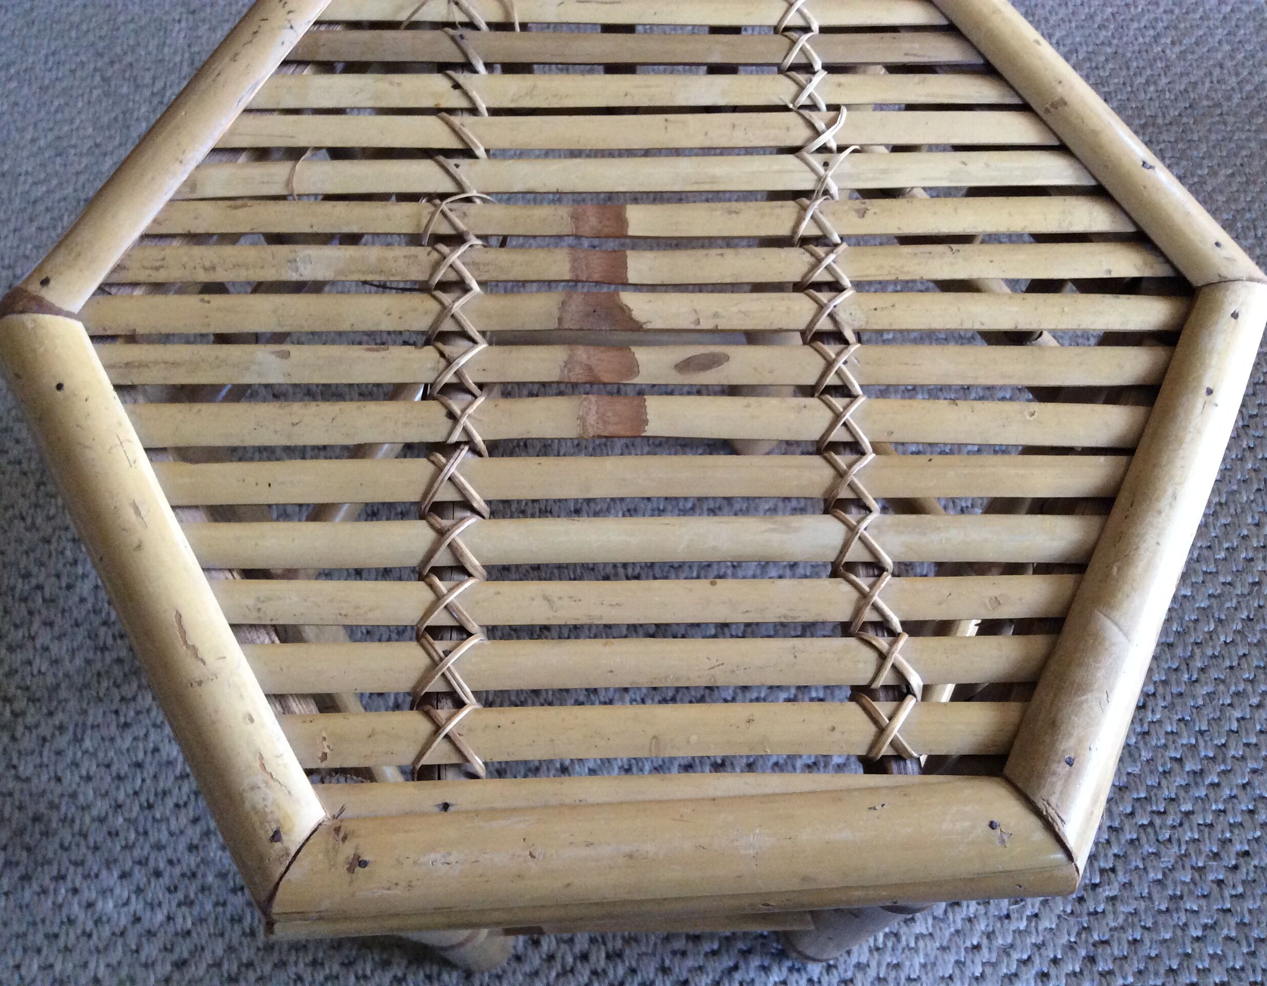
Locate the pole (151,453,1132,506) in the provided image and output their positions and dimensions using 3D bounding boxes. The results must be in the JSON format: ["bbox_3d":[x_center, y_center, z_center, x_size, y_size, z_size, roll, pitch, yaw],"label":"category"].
[{"bbox_3d":[0.008,-0.005,0.508,0.422,0.008,0.020,0,66,0],"label":"pole"}]

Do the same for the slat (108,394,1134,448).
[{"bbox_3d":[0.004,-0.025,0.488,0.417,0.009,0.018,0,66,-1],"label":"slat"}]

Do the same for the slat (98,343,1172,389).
[{"bbox_3d":[0.002,-0.055,0.530,0.488,0.008,0.019,0,66,0],"label":"slat"}]

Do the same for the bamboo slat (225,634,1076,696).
[{"bbox_3d":[0.007,0.064,0.449,0.309,0.009,0.018,-1,66,-1],"label":"bamboo slat"}]

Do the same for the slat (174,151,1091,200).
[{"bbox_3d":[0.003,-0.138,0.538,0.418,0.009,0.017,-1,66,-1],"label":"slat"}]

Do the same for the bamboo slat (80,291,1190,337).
[{"bbox_3d":[0.003,-0.072,0.509,0.474,0.009,0.018,0,66,-1],"label":"bamboo slat"}]

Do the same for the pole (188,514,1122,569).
[{"bbox_3d":[0.007,0.020,0.496,0.392,0.008,0.020,0,66,0],"label":"pole"}]

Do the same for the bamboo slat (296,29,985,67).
[{"bbox_3d":[0.000,-0.206,0.569,0.329,0.009,0.018,0,66,-1],"label":"bamboo slat"}]

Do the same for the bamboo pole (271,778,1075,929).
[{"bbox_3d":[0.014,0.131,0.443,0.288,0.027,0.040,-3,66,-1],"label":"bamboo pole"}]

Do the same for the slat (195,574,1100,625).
[{"bbox_3d":[0.008,0.042,0.486,0.364,0.008,0.018,0,66,0],"label":"slat"}]

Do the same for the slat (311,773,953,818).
[{"bbox_3d":[0.010,0.117,0.452,0.275,0.008,0.020,-1,66,-1],"label":"slat"}]

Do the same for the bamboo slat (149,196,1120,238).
[{"bbox_3d":[0.004,-0.118,0.530,0.439,0.009,0.016,0,66,-1],"label":"bamboo slat"}]

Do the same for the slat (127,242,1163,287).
[{"bbox_3d":[0.005,-0.096,0.520,0.465,0.009,0.017,0,66,-1],"label":"slat"}]

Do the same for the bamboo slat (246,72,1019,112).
[{"bbox_3d":[0.003,-0.189,0.579,0.378,0.007,0.019,-1,67,-1],"label":"bamboo slat"}]

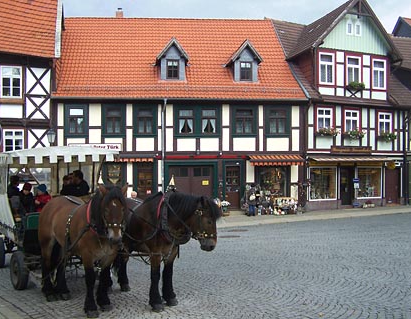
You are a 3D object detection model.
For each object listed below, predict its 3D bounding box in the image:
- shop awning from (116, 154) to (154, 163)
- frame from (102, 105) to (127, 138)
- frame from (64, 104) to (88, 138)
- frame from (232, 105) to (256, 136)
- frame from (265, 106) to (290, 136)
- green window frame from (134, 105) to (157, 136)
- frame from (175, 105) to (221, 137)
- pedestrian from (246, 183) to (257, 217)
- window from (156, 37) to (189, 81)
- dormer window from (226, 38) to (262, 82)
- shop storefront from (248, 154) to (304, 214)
[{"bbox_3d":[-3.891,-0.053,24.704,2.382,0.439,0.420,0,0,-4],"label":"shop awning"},{"bbox_3d":[-4.876,-2.048,24.829,1.293,1.756,0.160,0,0,-4],"label":"frame"},{"bbox_3d":[-6.830,-2.011,24.692,1.280,1.799,0.160,0,0,-4],"label":"frame"},{"bbox_3d":[2.121,-2.053,25.318,1.345,1.720,0.160,0,0,-4],"label":"frame"},{"bbox_3d":[3.939,-2.058,25.445,1.369,1.717,0.160,0,0,-4],"label":"frame"},{"bbox_3d":[-3.204,-2.058,24.946,1.310,1.764,0.160,0,0,-4],"label":"green window frame"},{"bbox_3d":[-0.431,-2.039,25.140,2.532,1.740,0.160,0,0,-4],"label":"frame"},{"bbox_3d":[2.336,2.092,23.700,0.500,1.630,0.380,0,0,14],"label":"pedestrian"},{"bbox_3d":[-1.839,-5.549,26.803,1.800,2.336,2.350,0,0,-4],"label":"window"},{"bbox_3d":[2.216,-5.483,27.015,1.800,2.356,2.350,0,0,-4],"label":"dormer window"},{"bbox_3d":[3.752,1.378,25.017,2.900,3.170,1.100,0,0,-4],"label":"shop storefront"}]

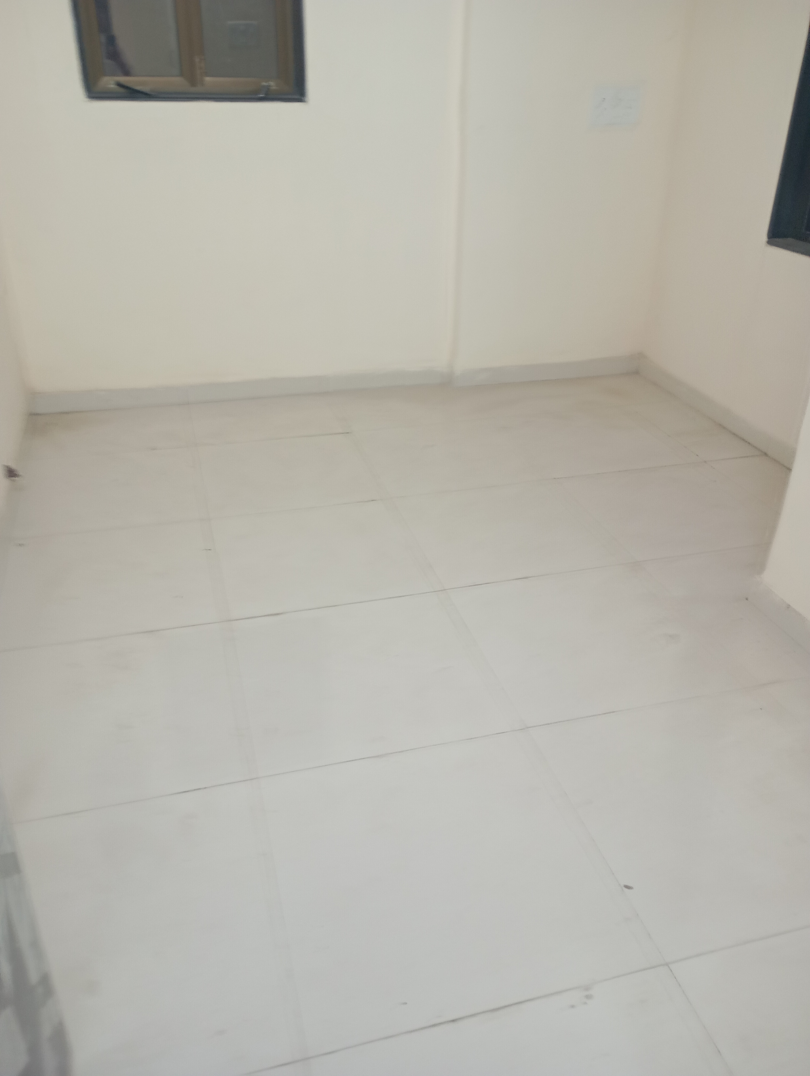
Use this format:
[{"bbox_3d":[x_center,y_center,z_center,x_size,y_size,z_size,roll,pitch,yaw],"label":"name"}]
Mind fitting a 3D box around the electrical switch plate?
[{"bbox_3d":[0.860,-1.756,3.544,0.205,0.148,0.018,-7,29,-13],"label":"electrical switch plate"}]

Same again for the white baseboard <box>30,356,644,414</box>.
[{"bbox_3d":[-0.220,-0.685,3.867,2.730,0.082,0.060,-6,29,-12],"label":"white baseboard"}]

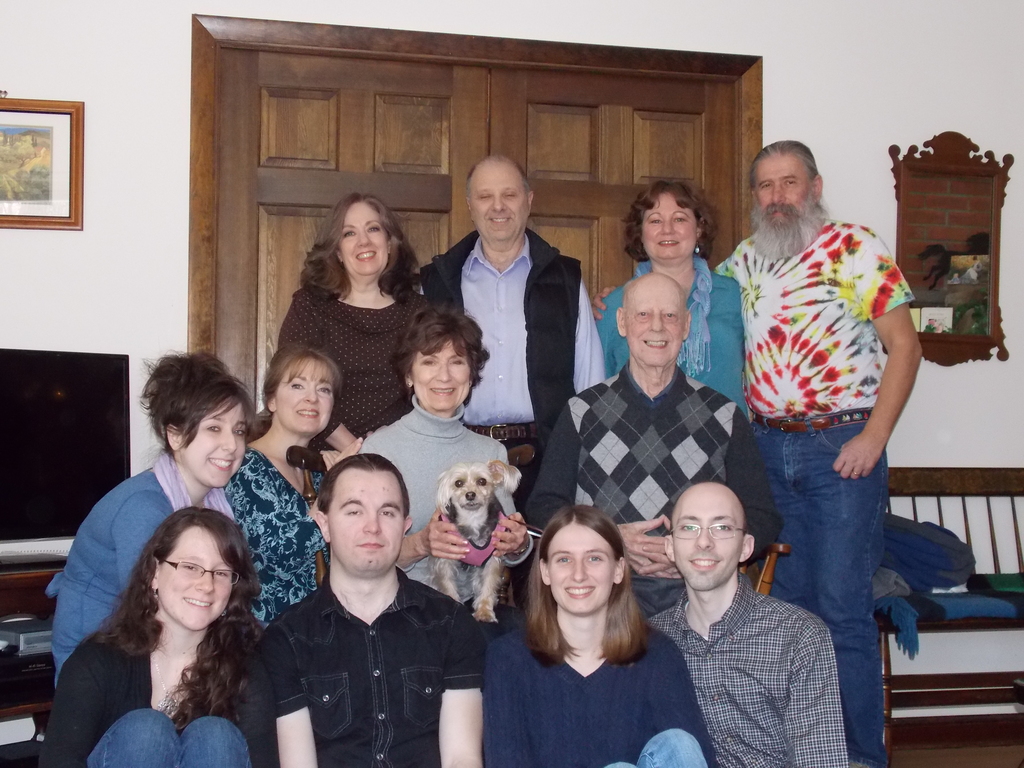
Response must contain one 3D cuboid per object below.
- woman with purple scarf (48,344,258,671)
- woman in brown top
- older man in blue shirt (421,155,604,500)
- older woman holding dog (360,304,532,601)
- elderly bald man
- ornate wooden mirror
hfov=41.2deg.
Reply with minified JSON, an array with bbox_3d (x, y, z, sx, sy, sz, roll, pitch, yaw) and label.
[{"bbox_3d":[-0.765,0.489,2.855,0.540,1.109,0.430,-1,-3,40],"label":"woman with purple scarf"},{"bbox_3d":[-0.408,0.291,3.464,0.500,1.559,0.330,1,-2,-14],"label":"woman in brown top"},{"bbox_3d":[-0.010,0.243,3.516,0.550,1.666,0.340,1,-2,-3],"label":"older man in blue shirt"},{"bbox_3d":[-0.149,0.432,2.947,0.480,1.239,0.650,1,-2,-3],"label":"older woman holding dog"},{"bbox_3d":[0.311,0.397,3.069,0.570,1.327,0.660,0,-2,0],"label":"elderly bald man"},{"bbox_3d":[1.351,-0.418,4.196,0.432,0.730,0.040,1,-2,-13],"label":"ornate wooden mirror"}]

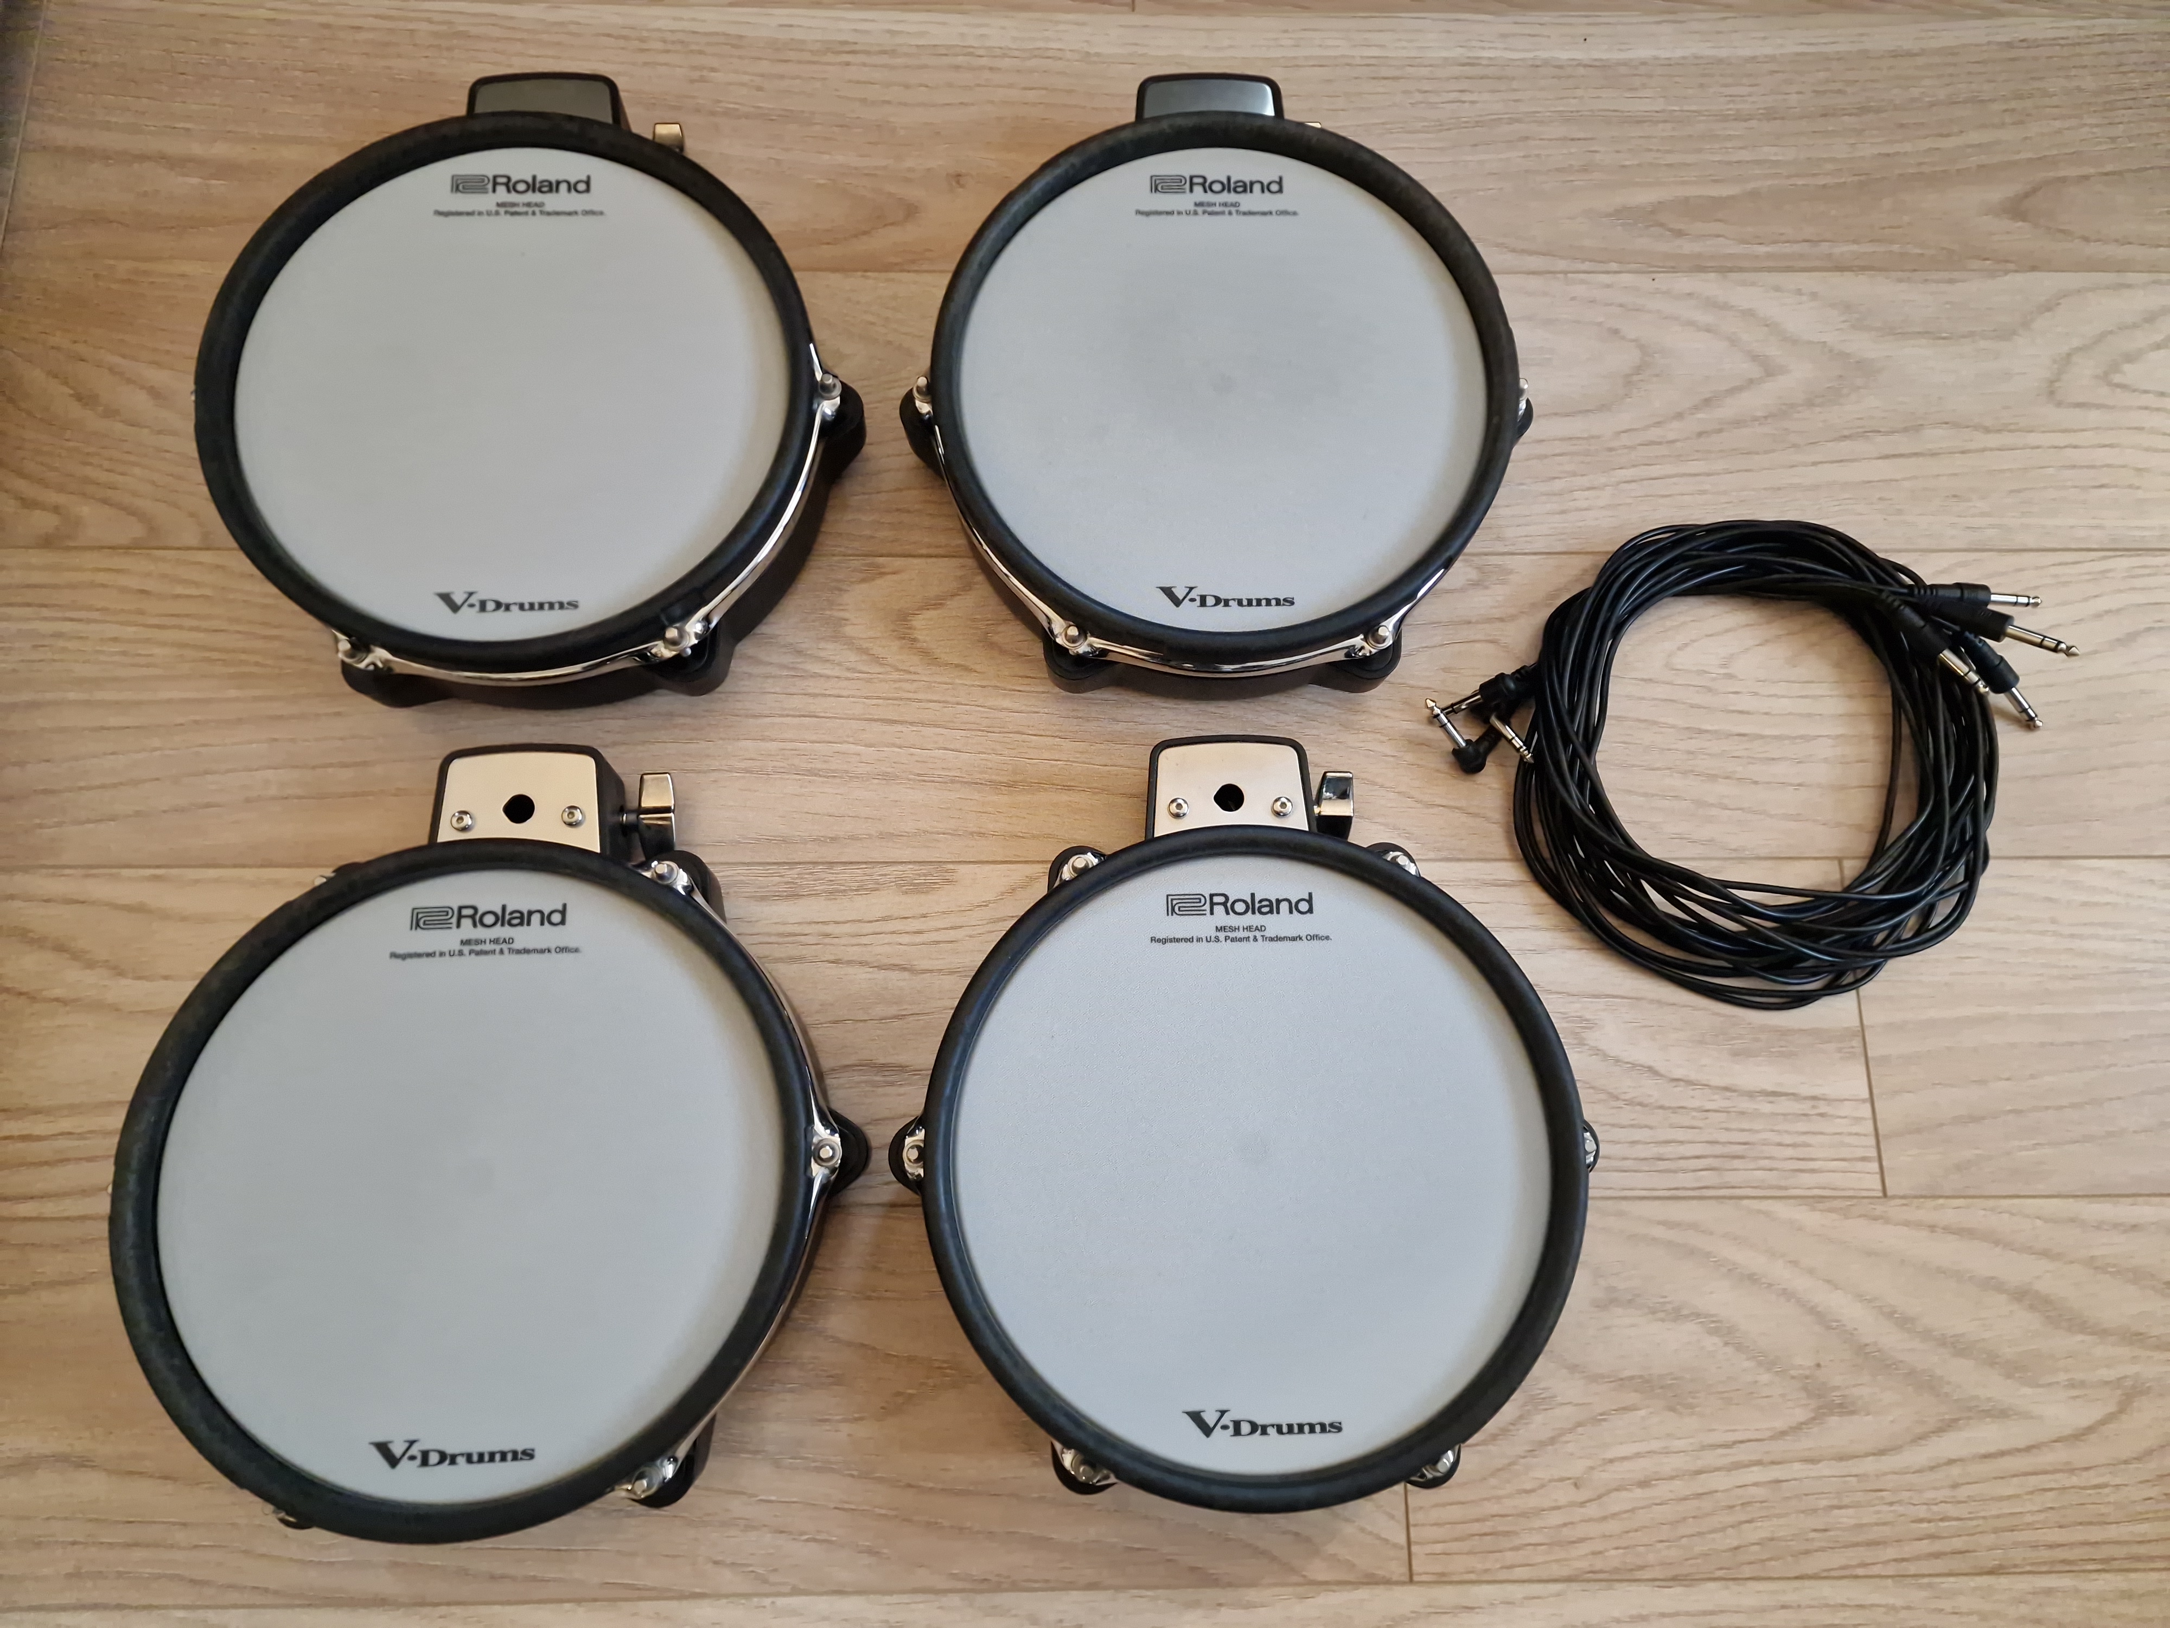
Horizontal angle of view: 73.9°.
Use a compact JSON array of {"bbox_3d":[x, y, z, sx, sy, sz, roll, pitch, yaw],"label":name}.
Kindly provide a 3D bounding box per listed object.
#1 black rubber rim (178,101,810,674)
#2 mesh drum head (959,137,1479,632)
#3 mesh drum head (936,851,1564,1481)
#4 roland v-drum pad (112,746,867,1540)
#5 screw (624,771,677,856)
[{"bbox_3d":[-0.260,-0.196,0.652,0.273,0.023,0.273,0,78,-1],"label":"black rubber rim"},{"bbox_3d":[0.065,-0.198,0.666,0.250,0.006,0.250,0,78,-1],"label":"mesh drum head"},{"bbox_3d":[0.070,0.139,0.592,0.250,0.006,0.250,0,78,-1],"label":"mesh drum head"},{"bbox_3d":[-0.247,0.129,0.609,0.305,0.080,0.322,0,78,-1],"label":"roland v-drum pad"},{"bbox_3d":[-0.196,0.000,0.652,0.025,0.018,0.037,0,78,-1],"label":"screw"}]

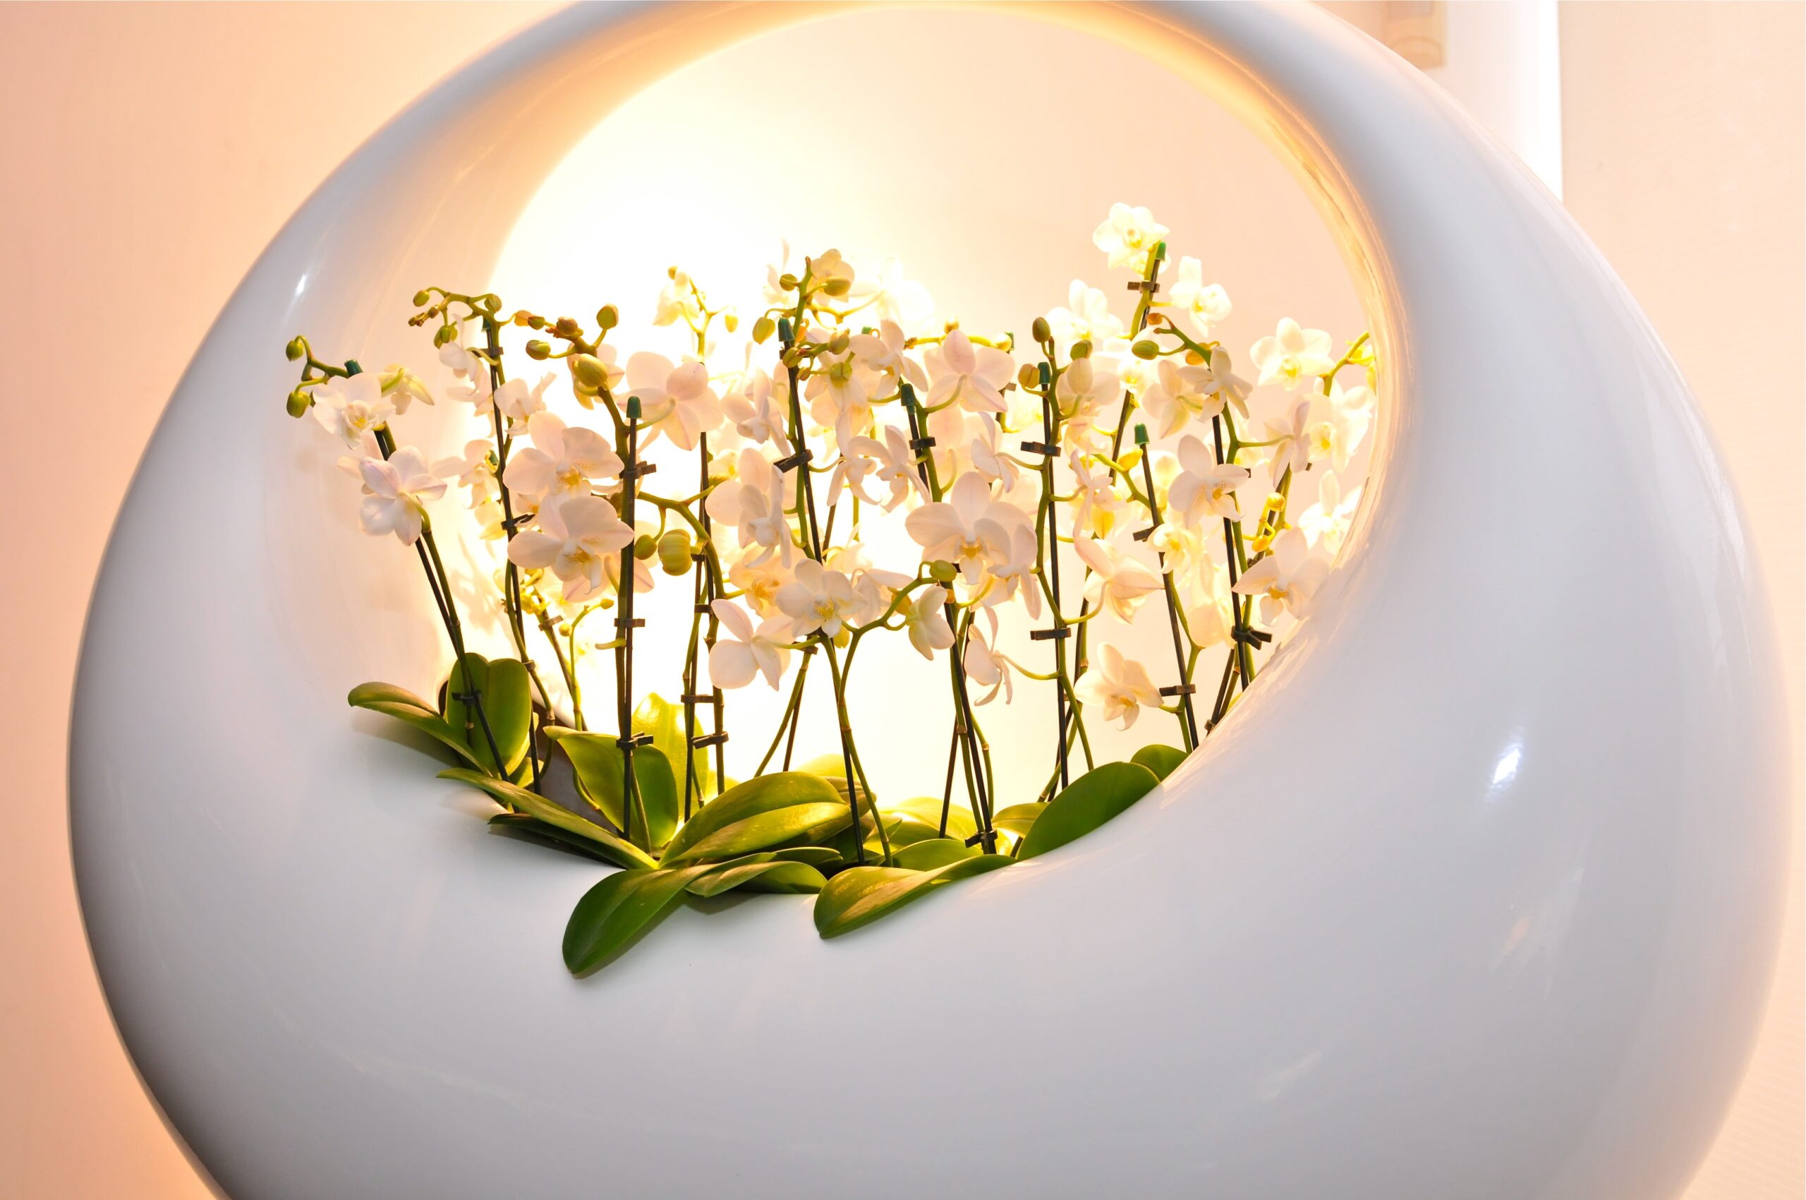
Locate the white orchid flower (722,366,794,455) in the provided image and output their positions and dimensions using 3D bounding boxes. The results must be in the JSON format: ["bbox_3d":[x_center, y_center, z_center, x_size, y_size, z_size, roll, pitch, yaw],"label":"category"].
[{"bbox_3d":[-0.079,-0.103,0.975,0.023,0.047,0.042,-9,7,-42],"label":"white orchid flower"}]

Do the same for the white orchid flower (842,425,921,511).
[{"bbox_3d":[-0.014,-0.083,1.130,0.058,0.055,0.033,-5,8,39],"label":"white orchid flower"}]

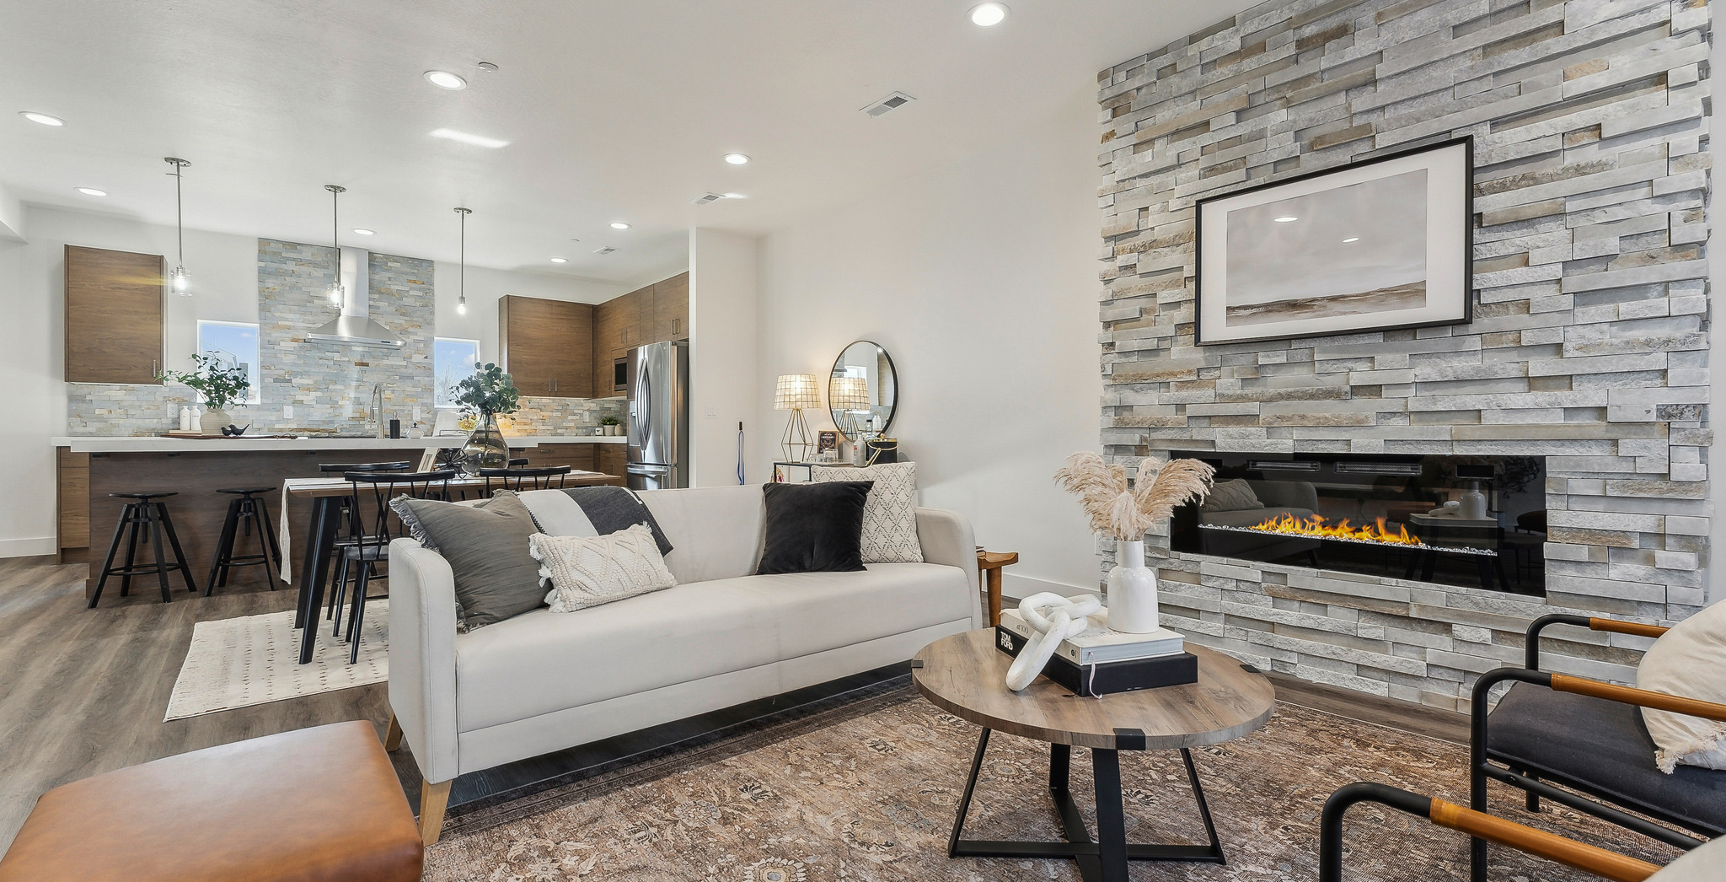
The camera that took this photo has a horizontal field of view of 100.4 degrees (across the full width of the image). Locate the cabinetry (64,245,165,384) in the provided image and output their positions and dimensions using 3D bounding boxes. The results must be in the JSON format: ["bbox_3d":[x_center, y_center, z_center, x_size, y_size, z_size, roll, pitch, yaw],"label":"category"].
[{"bbox_3d":[-6.051,-0.983,5.856,0.550,1.065,0.340,0,0,-40],"label":"cabinetry"}]

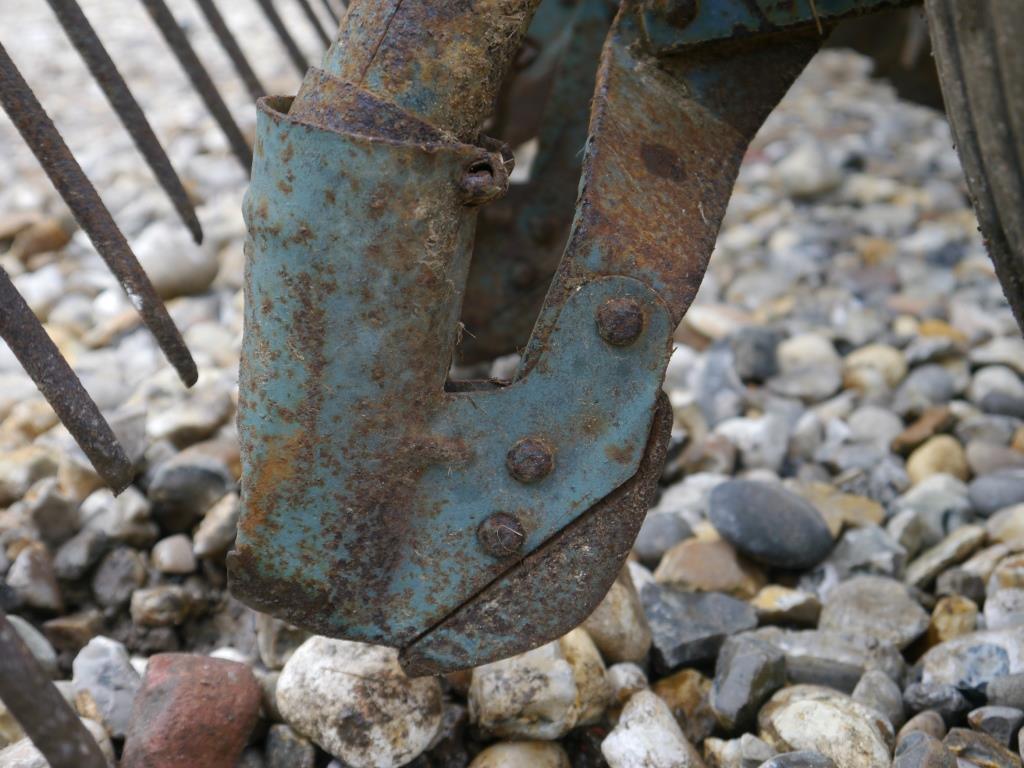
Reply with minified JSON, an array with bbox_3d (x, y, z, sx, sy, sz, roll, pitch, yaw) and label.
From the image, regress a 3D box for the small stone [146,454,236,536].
[{"bbox_3d":[-0.137,0.047,0.604,0.037,0.031,0.033,0,22,0],"label":"small stone"}]

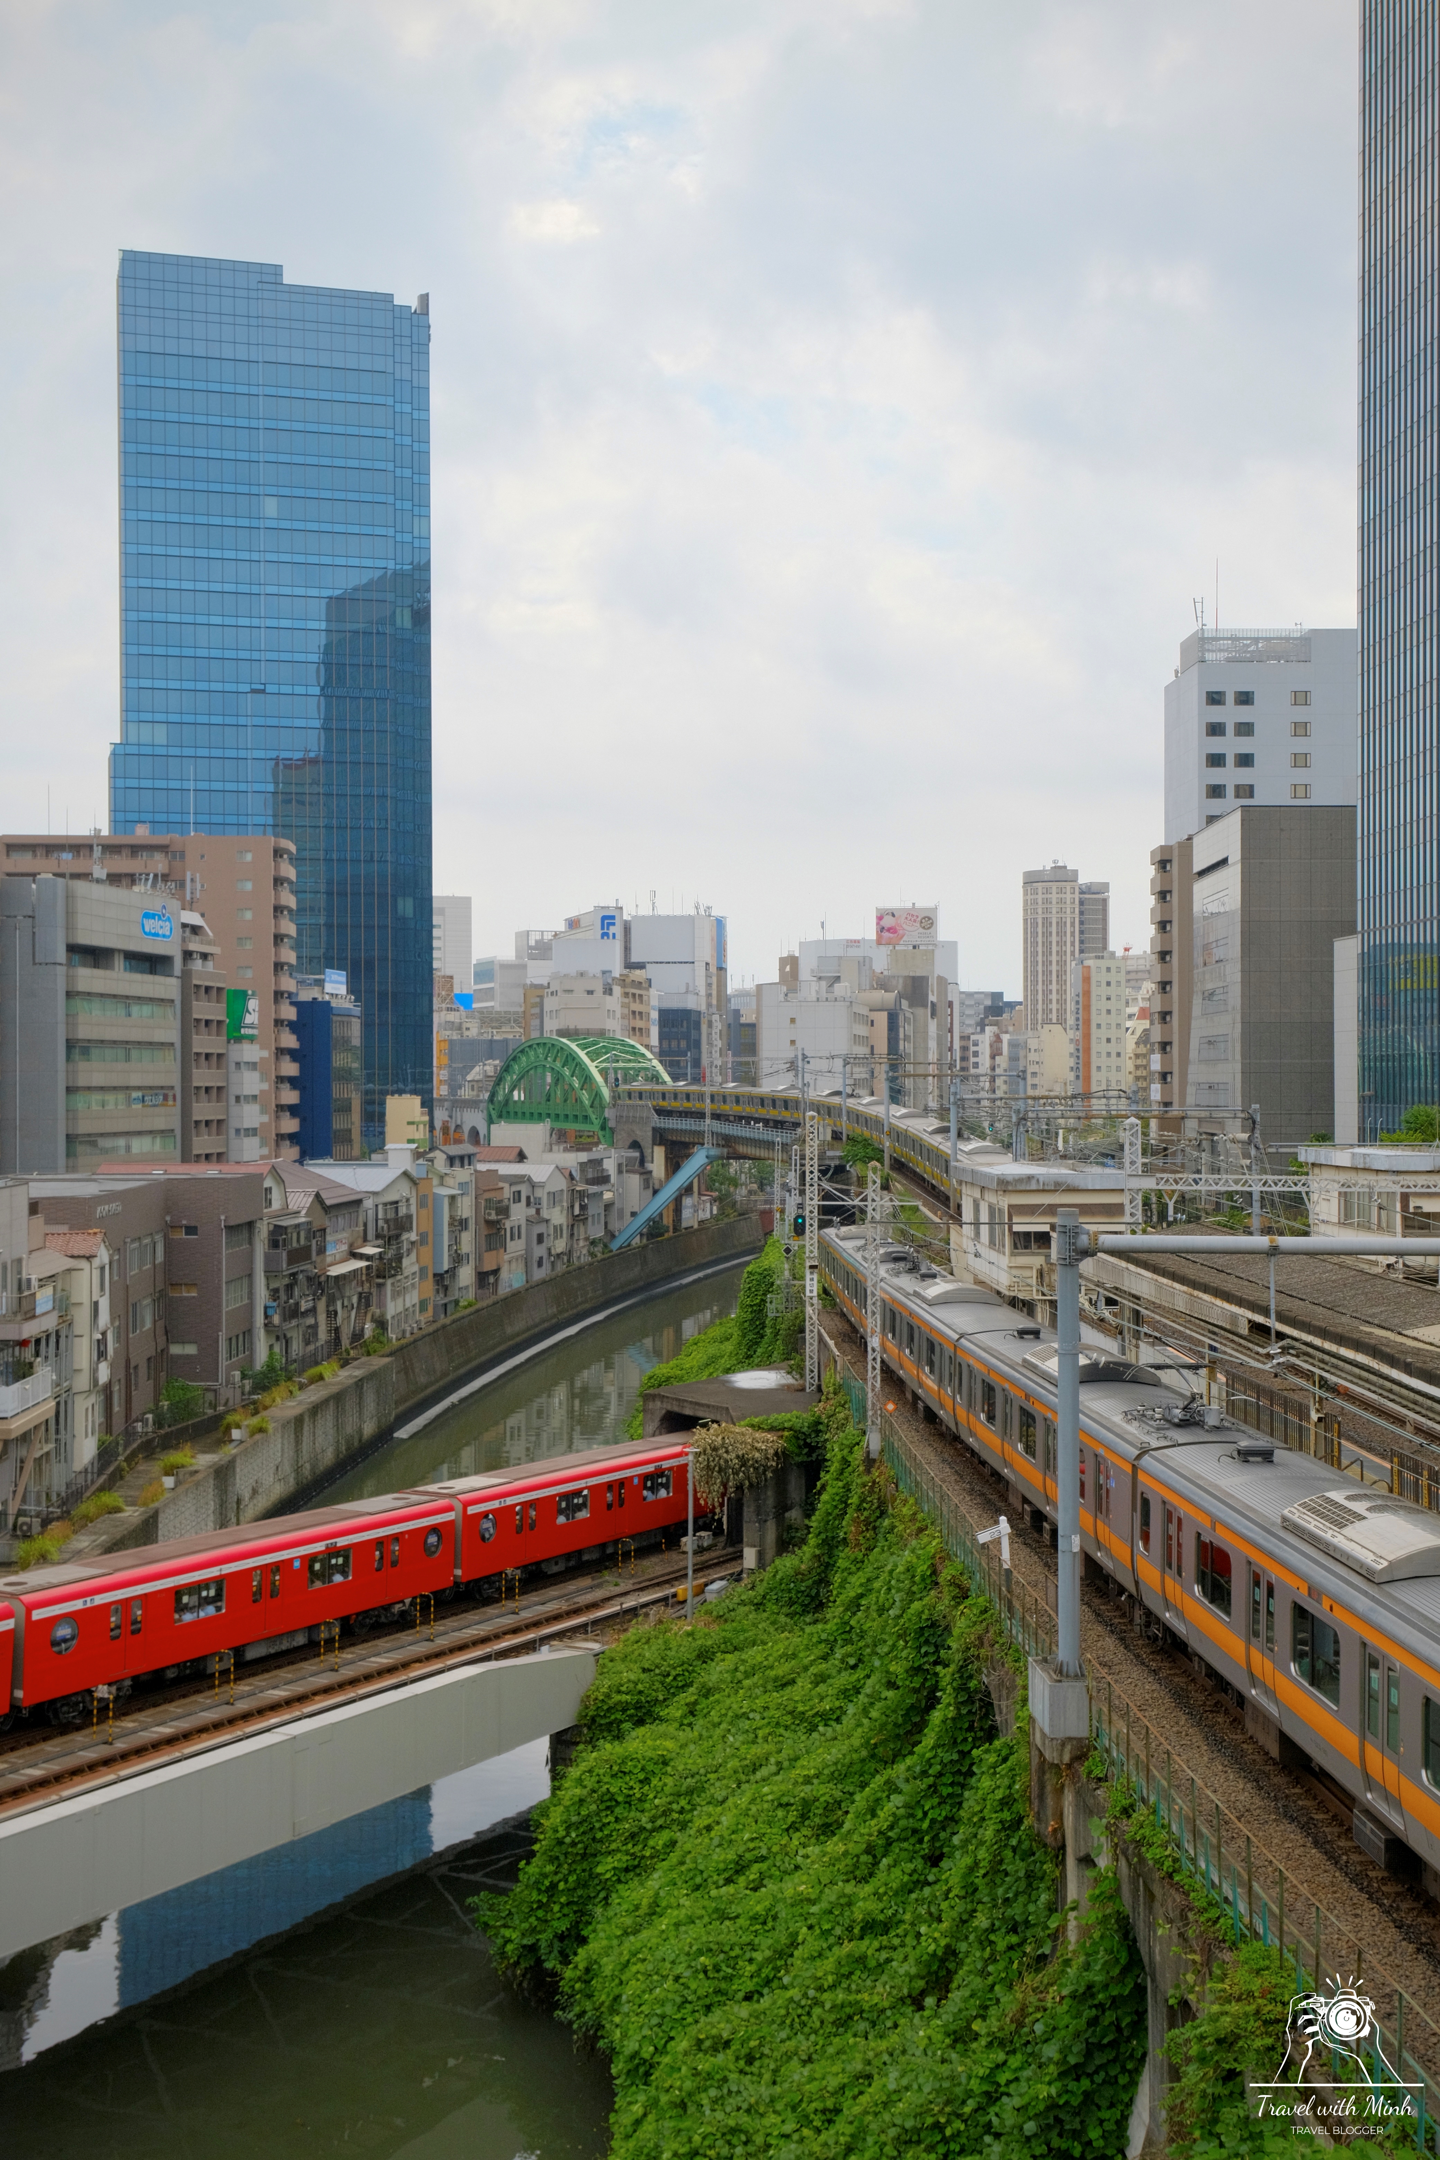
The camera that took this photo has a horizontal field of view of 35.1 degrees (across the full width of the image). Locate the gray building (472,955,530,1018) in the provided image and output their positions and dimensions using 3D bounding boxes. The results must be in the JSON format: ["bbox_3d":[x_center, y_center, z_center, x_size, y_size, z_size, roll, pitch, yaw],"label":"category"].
[{"bbox_3d":[-43.300,-4.000,446.000,7.000,39.000,17.000,0,0,-20],"label":"gray building"}]

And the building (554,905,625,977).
[{"bbox_3d":[-26.000,-9.650,453.000,12.500,48.300,18.000,0,0,-13],"label":"building"}]

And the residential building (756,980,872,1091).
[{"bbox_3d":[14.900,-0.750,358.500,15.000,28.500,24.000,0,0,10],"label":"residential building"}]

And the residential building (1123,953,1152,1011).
[{"bbox_3d":[148.976,-14.706,808.000,15.000,59.412,15.000,0,0,0],"label":"residential building"}]

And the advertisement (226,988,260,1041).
[{"bbox_3d":[-43.600,-6.000,208.000,1.800,4.600,3.700,0,0,32],"label":"advertisement"}]

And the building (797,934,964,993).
[{"bbox_3d":[34.000,-7.000,485.000,27.000,45.000,19.000,0,0,-22],"label":"building"}]

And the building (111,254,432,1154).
[{"bbox_3d":[-60.000,-44.000,300.000,39.000,116.000,30.000,0,0,-16],"label":"building"}]

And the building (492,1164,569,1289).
[{"bbox_3d":[-18.000,12.400,198.000,7.300,9.900,15.000,0,0,10],"label":"building"}]

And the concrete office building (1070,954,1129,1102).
[{"bbox_3d":[75.600,-4.500,455.000,9.500,40.500,11.000,0,0,20],"label":"concrete office building"}]

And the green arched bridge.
[{"bbox_3d":[-20.300,0.900,325.000,10.500,14.600,71.500,0,0,-18],"label":"green arched bridge"}]

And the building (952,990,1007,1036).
[{"bbox_3d":[80.699,-6.427,717.000,15.000,42.853,14.000,0,0,0],"label":"building"}]

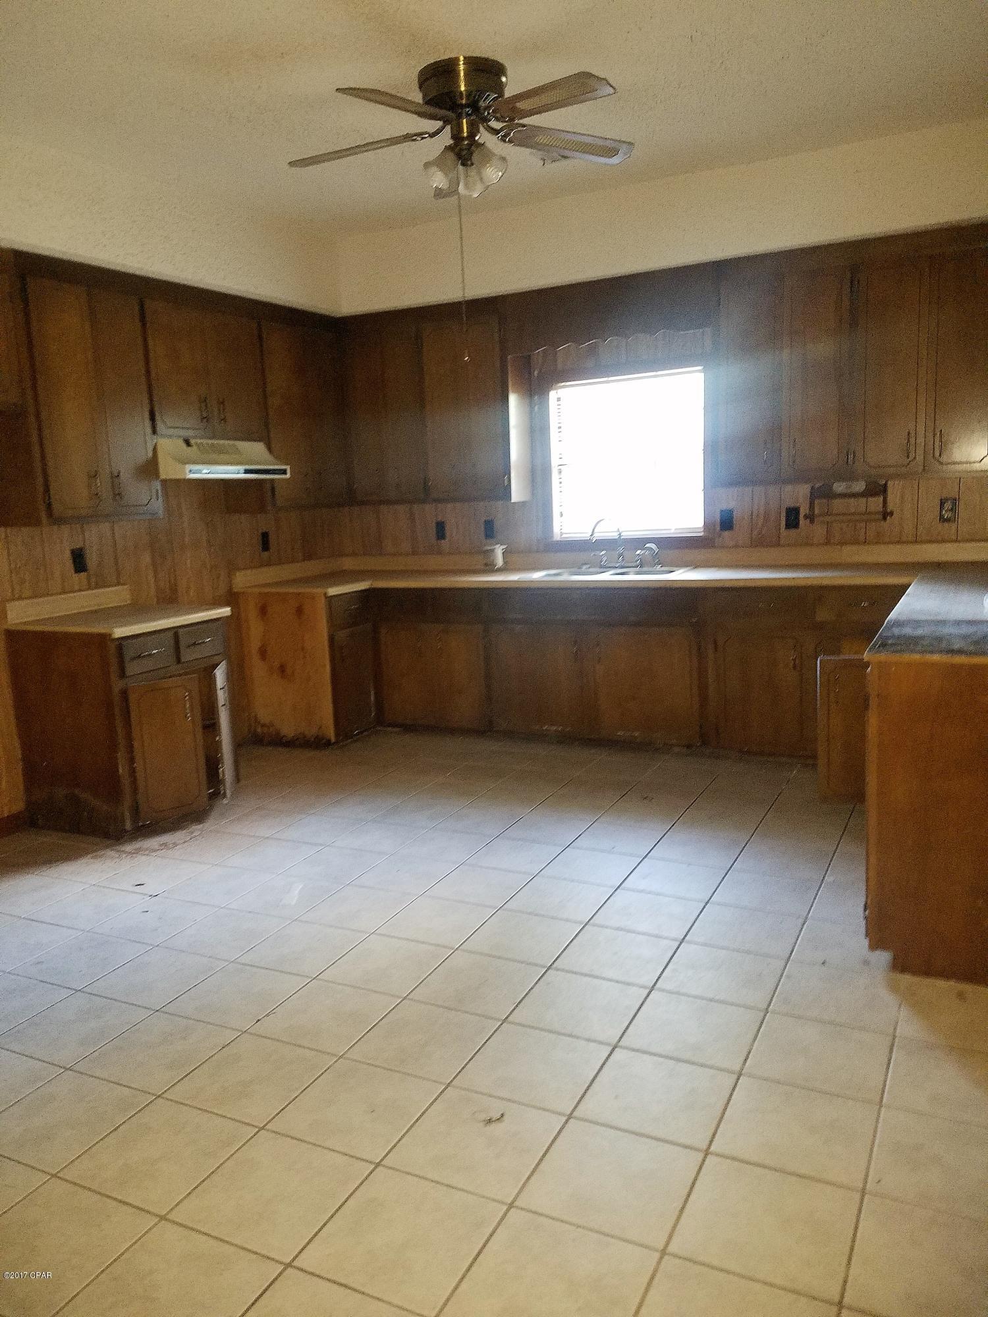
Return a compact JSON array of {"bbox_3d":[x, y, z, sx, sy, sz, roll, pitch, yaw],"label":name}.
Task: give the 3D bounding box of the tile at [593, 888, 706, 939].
[{"bbox_3d":[0.511,0.840,3.249,0.306,0.010,0.304,2,11,26],"label":"tile"}]

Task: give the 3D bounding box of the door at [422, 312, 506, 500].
[{"bbox_3d":[-0.170,-1.440,5.716,0.509,1.012,0.020,2,11,27],"label":"door"}]

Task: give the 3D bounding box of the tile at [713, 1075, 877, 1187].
[{"bbox_3d":[0.656,1.022,2.151,0.302,0.010,0.302,2,11,26],"label":"tile"}]

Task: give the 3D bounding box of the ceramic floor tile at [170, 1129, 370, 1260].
[{"bbox_3d":[-0.447,1.087,2.010,0.303,0.010,0.303,2,10,26],"label":"ceramic floor tile"}]

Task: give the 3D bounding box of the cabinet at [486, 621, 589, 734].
[{"bbox_3d":[0.360,0.087,5.752,0.598,0.651,0.550,2,10,26],"label":"cabinet"}]

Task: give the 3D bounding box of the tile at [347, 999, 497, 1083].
[{"bbox_3d":[-0.178,0.991,2.567,0.306,0.010,0.304,2,11,26],"label":"tile"}]

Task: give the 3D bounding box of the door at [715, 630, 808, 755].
[{"bbox_3d":[1.357,0.174,5.028,0.457,0.627,0.020,2,11,26],"label":"door"}]

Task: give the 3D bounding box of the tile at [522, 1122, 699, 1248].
[{"bbox_3d":[0.242,1.060,2.009,0.303,0.010,0.303,2,10,26],"label":"tile"}]

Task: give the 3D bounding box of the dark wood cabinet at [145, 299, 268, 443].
[{"bbox_3d":[-1.596,-1.464,5.182,0.320,0.658,0.834,2,11,26],"label":"dark wood cabinet"}]

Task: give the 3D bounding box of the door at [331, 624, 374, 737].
[{"bbox_3d":[-0.822,0.132,5.758,0.022,0.607,0.407,2,11,26],"label":"door"}]

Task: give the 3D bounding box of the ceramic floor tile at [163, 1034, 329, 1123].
[{"bbox_3d":[-0.589,1.027,2.418,0.303,0.010,0.303,2,10,26],"label":"ceramic floor tile"}]

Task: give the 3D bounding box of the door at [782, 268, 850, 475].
[{"bbox_3d":[1.588,-1.393,4.880,0.321,0.985,0.022,2,10,26],"label":"door"}]

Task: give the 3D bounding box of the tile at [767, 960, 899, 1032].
[{"bbox_3d":[0.930,0.919,2.691,0.305,0.010,0.305,2,11,26],"label":"tile"}]

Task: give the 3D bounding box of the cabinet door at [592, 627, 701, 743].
[{"bbox_3d":[0.798,0.138,5.215,0.582,0.616,0.022,2,11,26],"label":"cabinet door"}]

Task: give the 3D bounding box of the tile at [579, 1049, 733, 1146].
[{"bbox_3d":[0.379,1.012,2.289,0.305,0.010,0.305,2,11,26],"label":"tile"}]

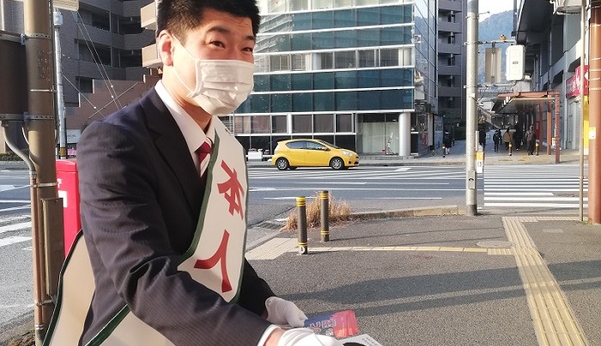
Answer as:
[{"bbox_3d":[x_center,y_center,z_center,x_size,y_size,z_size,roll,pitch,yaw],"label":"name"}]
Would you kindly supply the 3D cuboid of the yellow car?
[{"bbox_3d":[0.725,-0.855,27.850,3.995,1.445,1.695,0,4,15],"label":"yellow car"}]

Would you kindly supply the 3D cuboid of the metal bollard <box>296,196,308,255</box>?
[{"bbox_3d":[0.032,0.649,7.414,0.116,0.710,0.116,-1,4,0],"label":"metal bollard"}]

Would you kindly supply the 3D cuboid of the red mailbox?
[{"bbox_3d":[-1.755,0.523,4.903,0.480,1.270,0.470,2,4,34],"label":"red mailbox"}]

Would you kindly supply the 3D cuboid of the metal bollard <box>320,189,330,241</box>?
[{"bbox_3d":[0.340,0.597,8.245,0.113,0.700,0.113,-1,4,0],"label":"metal bollard"}]

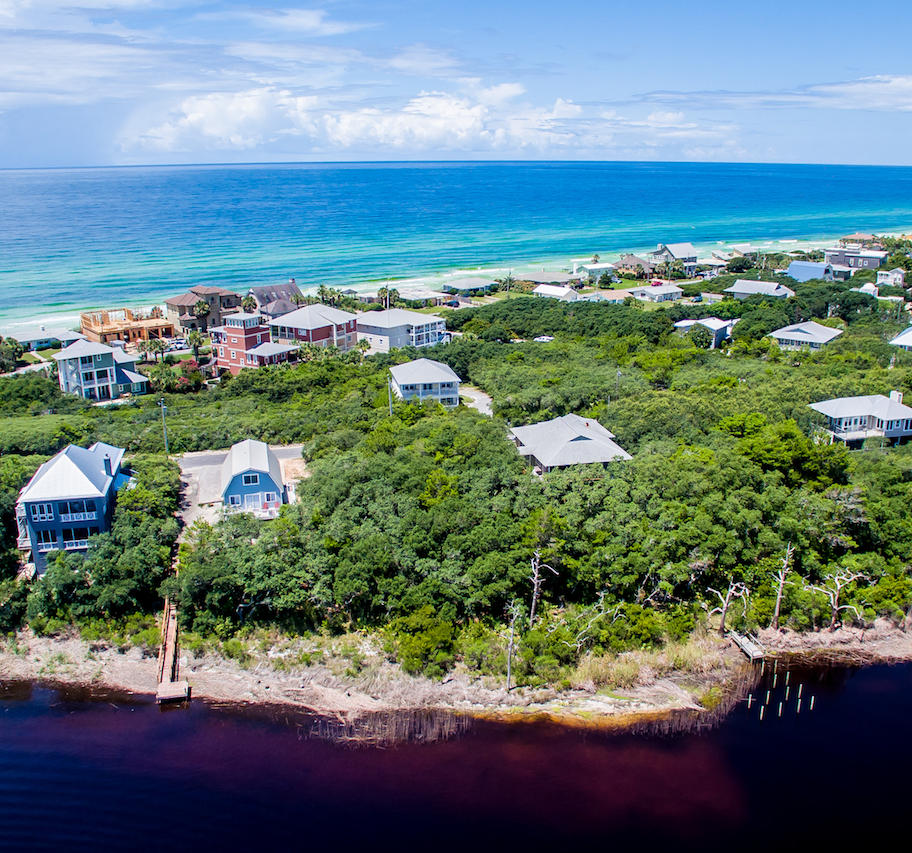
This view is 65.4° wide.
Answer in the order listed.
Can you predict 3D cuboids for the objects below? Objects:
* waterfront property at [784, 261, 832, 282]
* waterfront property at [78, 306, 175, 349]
[{"bbox_3d":[135.980,-59.540,272.860,8.500,7.400,14.500,-16,26,-36],"label":"waterfront property"},{"bbox_3d":[-82.910,-26.100,178.960,18.500,6.000,12.500,-16,26,-37],"label":"waterfront property"}]

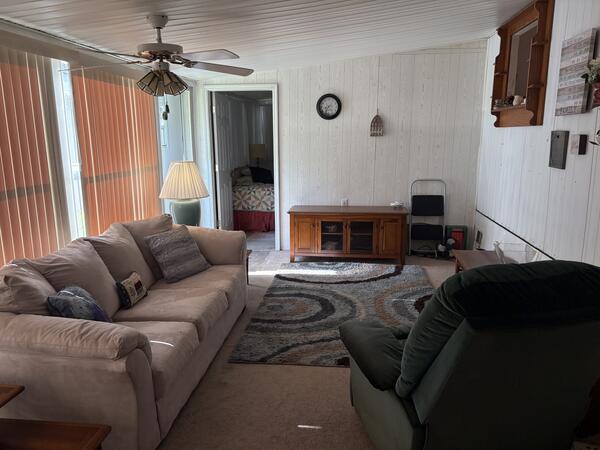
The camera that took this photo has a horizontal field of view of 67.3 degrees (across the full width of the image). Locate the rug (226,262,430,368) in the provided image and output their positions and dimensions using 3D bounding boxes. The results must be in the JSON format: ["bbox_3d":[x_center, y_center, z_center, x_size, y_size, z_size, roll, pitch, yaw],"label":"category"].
[{"bbox_3d":[0.469,0.690,4.109,1.637,0.020,2.379,1,12,6],"label":"rug"}]

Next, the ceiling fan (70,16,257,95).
[{"bbox_3d":[-0.897,-1.081,2.886,1.300,0.497,1.300,1,12,6],"label":"ceiling fan"}]

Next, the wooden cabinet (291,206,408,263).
[{"bbox_3d":[0.569,0.115,5.437,1.376,0.611,0.471,1,12,6],"label":"wooden cabinet"}]

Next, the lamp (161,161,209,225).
[{"bbox_3d":[-1.055,-0.220,4.203,0.482,0.738,0.482,1,12,6],"label":"lamp"}]

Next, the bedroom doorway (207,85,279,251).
[{"bbox_3d":[-0.704,-0.704,5.769,0.894,2.098,0.130,1,12,6],"label":"bedroom doorway"}]

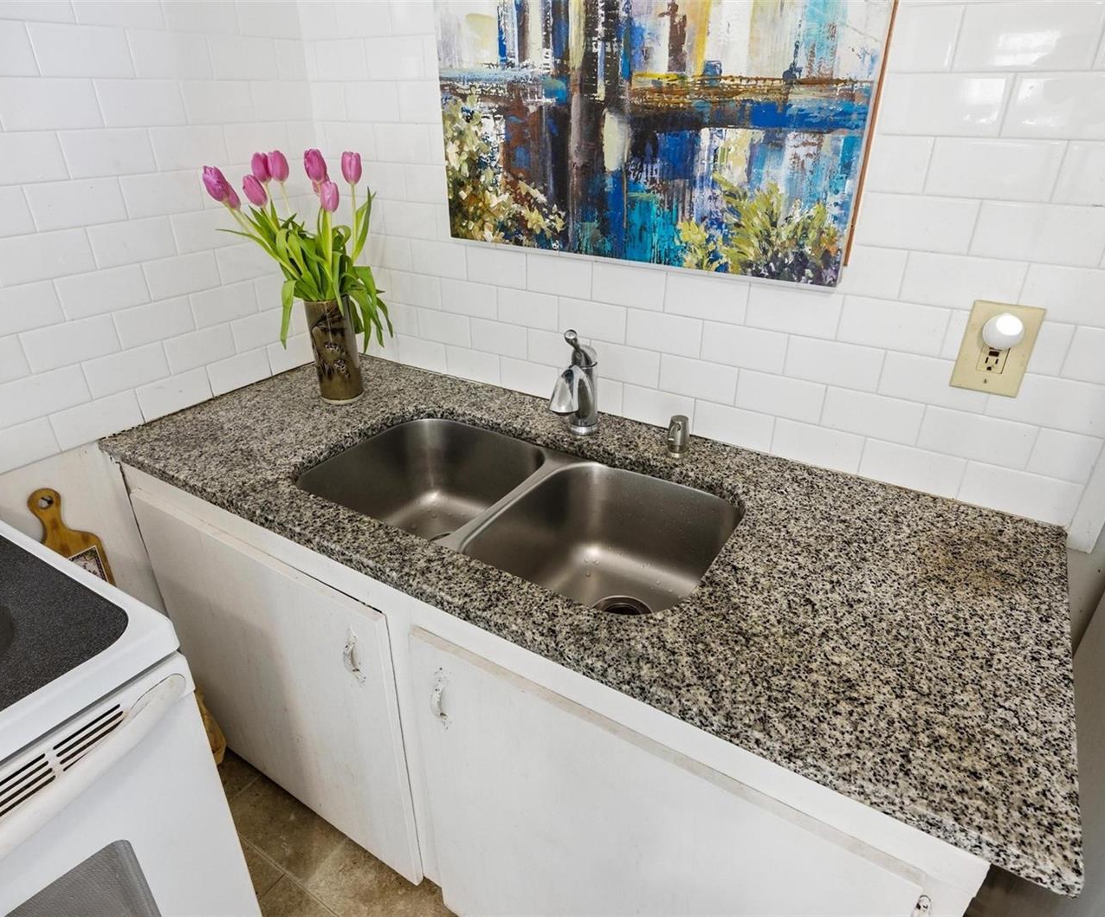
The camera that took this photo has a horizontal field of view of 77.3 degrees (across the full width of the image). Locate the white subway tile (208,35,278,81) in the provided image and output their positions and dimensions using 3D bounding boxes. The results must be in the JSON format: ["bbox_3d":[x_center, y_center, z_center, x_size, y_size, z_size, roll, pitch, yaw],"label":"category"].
[{"bbox_3d":[-0.623,-0.805,1.397,0.009,0.075,0.155,16,32,28],"label":"white subway tile"}]

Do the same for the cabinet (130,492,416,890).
[{"bbox_3d":[-0.571,0.464,1.415,0.680,0.700,0.030,16,32,28],"label":"cabinet"}]

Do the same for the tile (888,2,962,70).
[{"bbox_3d":[0.469,-0.571,0.943,0.152,0.075,0.010,16,32,28],"label":"tile"}]

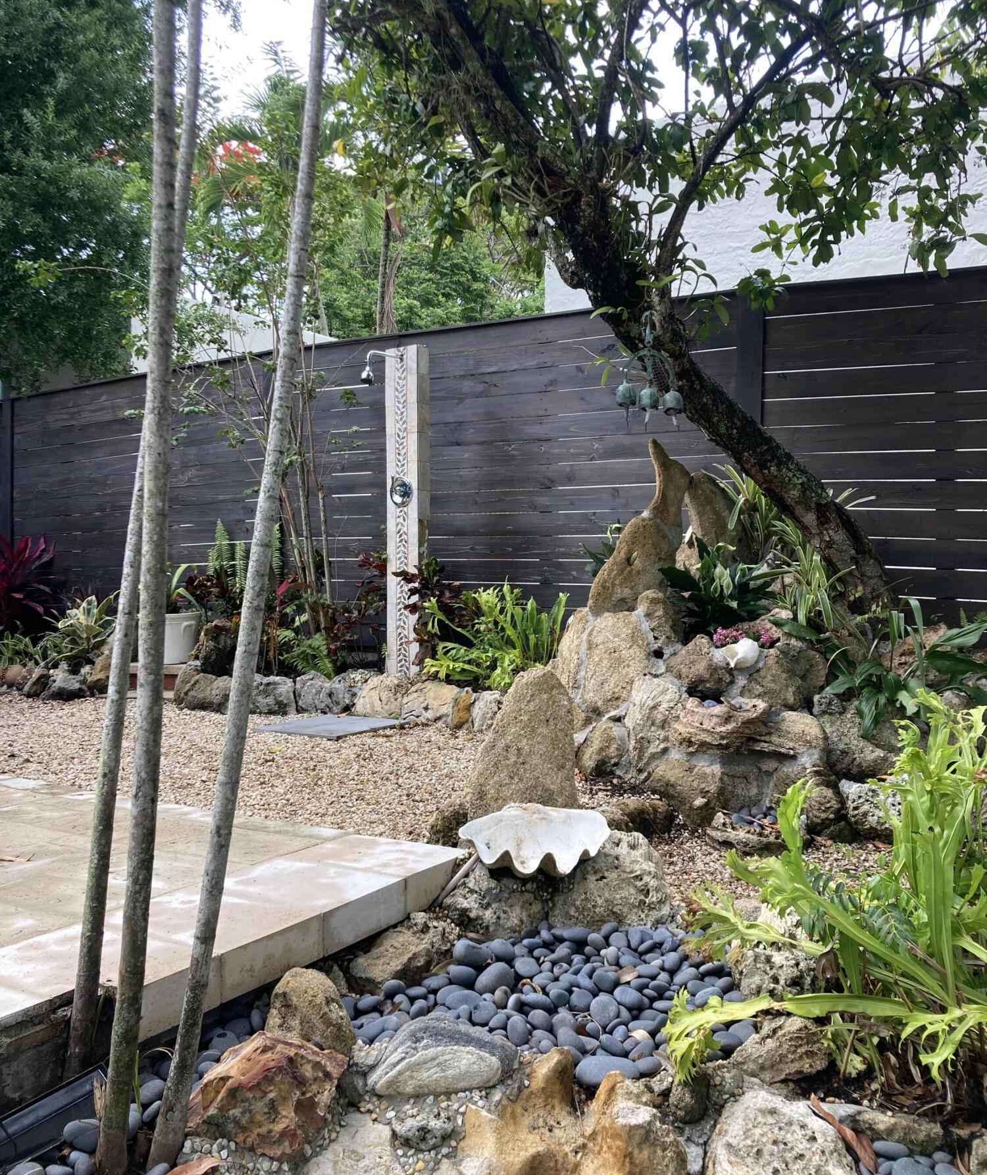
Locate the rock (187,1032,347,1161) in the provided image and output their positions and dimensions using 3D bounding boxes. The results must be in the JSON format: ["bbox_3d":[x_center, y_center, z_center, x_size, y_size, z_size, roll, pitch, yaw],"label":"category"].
[{"bbox_3d":[-0.436,0.992,2.088,0.285,0.180,0.200,0,3,0],"label":"rock"}]

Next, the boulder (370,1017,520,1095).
[{"bbox_3d":[-0.092,0.842,1.920,0.260,0.115,0.150,0,1,-3],"label":"boulder"}]

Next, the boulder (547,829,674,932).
[{"bbox_3d":[0.274,0.692,2.520,0.300,0.245,0.250,0,1,0],"label":"boulder"}]

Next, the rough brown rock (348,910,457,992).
[{"bbox_3d":[-0.202,0.811,2.400,0.160,0.135,0.250,1,2,33],"label":"rough brown rock"}]

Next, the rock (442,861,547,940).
[{"bbox_3d":[0.004,0.796,2.720,0.260,0.190,0.220,0,1,0],"label":"rock"}]

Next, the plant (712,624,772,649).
[{"bbox_3d":[1.007,0.197,4.334,0.260,0.120,0.200,0,3,0],"label":"plant"}]

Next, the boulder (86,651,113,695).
[{"bbox_3d":[-2.372,0.510,6.430,0.165,0.250,0.170,0,1,-20],"label":"boulder"}]

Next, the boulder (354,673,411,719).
[{"bbox_3d":[-0.634,0.618,6.085,0.310,0.230,0.240,0,3,0],"label":"boulder"}]

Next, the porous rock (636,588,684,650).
[{"bbox_3d":[0.678,0.128,4.350,0.200,0.250,0.200,0,1,0],"label":"porous rock"}]

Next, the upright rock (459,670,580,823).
[{"bbox_3d":[0.075,0.470,3.150,0.335,0.470,0.230,0,1,0],"label":"upright rock"}]

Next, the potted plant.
[{"bbox_3d":[-2.045,0.156,6.780,0.380,0.625,0.380,0,1,-17],"label":"potted plant"}]

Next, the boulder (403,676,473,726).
[{"bbox_3d":[-0.293,0.594,5.520,0.340,0.250,0.240,0,1,30],"label":"boulder"}]

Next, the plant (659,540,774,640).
[{"bbox_3d":[0.922,0.013,4.400,0.460,0.410,0.420,0,1,0],"label":"plant"}]

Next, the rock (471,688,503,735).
[{"bbox_3d":[-0.032,0.573,4.920,0.150,0.205,0.180,0,1,-5],"label":"rock"}]

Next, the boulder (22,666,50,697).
[{"bbox_3d":[-2.690,0.549,6.270,0.160,0.180,0.160,-1,1,-22],"label":"boulder"}]

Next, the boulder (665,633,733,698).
[{"bbox_3d":[0.788,0.304,4.118,0.270,0.240,0.260,0,3,0],"label":"boulder"}]

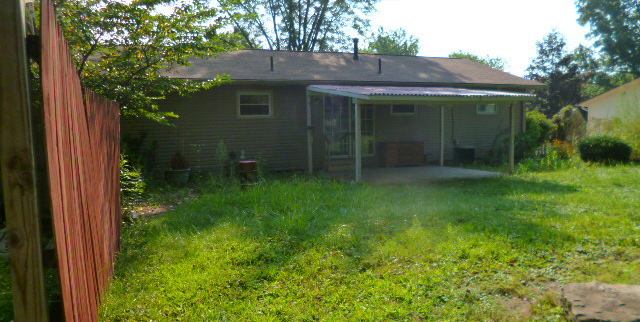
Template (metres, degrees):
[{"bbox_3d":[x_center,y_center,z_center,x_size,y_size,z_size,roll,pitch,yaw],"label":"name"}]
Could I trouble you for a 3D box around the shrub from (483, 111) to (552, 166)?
[{"bbox_3d":[7.292,-0.854,16.300,2.450,2.080,2.100,1,6,24],"label":"shrub"}]

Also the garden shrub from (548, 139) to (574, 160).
[{"bbox_3d":[8.981,-0.418,16.500,0.970,0.840,0.850,2,6,29],"label":"garden shrub"}]

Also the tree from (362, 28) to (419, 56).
[{"bbox_3d":[5.095,-5.708,33.000,5.200,8.440,5.200,0,5,9],"label":"tree"}]

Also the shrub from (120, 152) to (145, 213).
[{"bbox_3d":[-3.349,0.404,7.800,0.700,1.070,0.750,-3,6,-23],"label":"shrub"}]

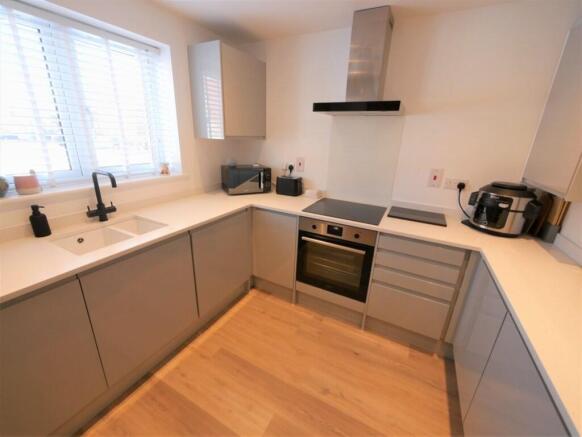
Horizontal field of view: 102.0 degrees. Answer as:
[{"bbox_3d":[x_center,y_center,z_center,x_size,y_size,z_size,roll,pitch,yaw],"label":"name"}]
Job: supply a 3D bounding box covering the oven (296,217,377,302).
[{"bbox_3d":[0.445,0.253,2.060,0.596,0.593,0.565,12,21,26],"label":"oven"}]

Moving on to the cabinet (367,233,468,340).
[{"bbox_3d":[0.959,0.396,1.878,0.499,0.698,0.591,12,21,25],"label":"cabinet"}]

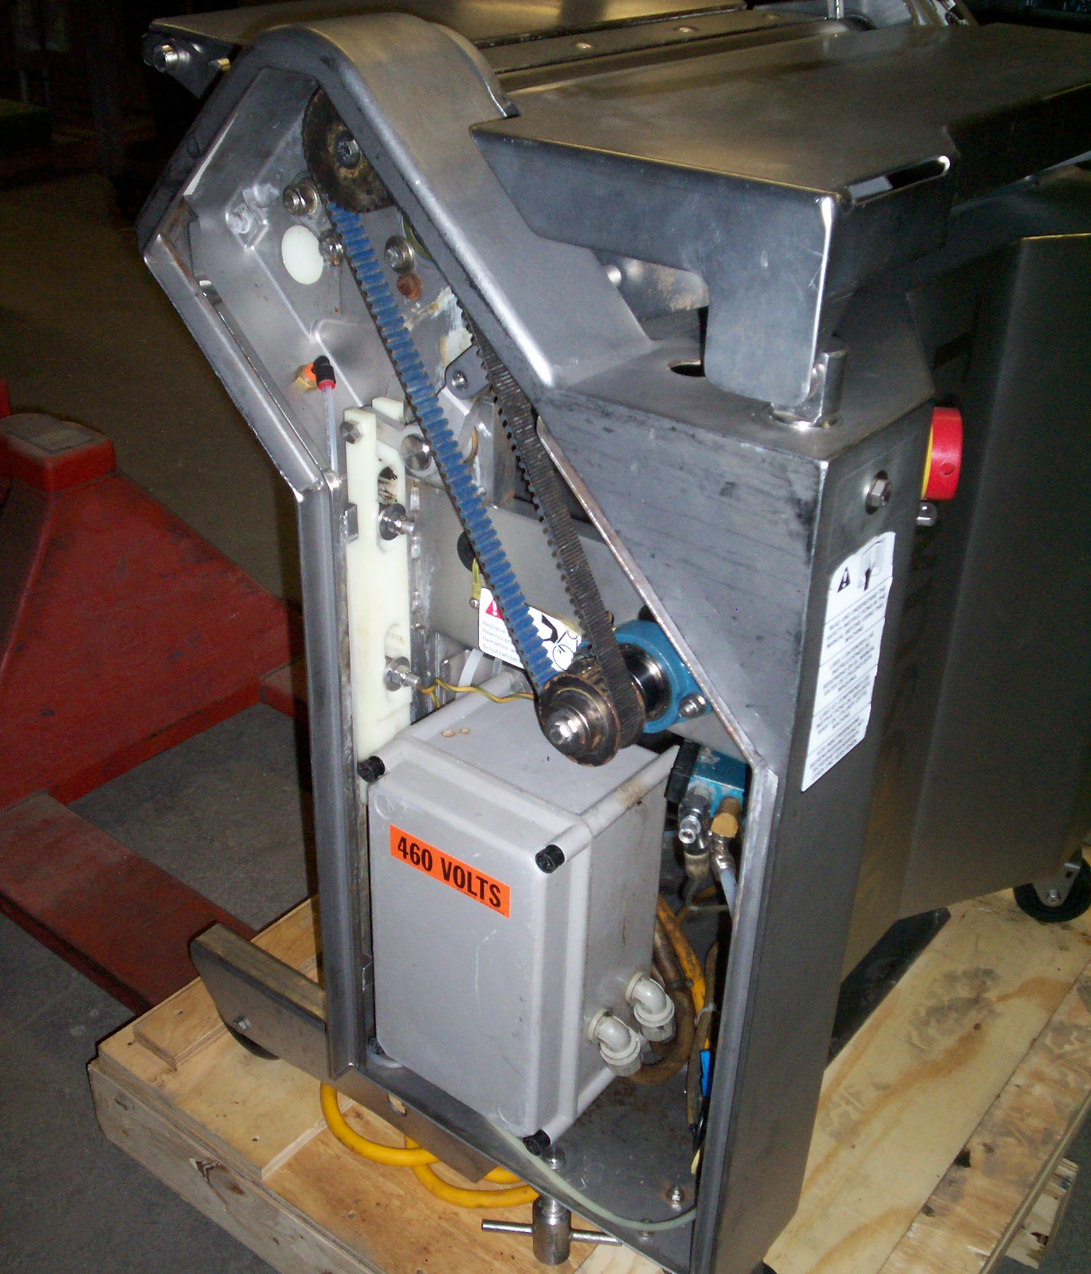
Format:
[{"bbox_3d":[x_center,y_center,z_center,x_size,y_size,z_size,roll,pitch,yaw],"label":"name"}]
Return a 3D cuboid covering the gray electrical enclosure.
[{"bbox_3d":[-0.019,0.213,1.187,0.181,0.288,0.166,22,36,31],"label":"gray electrical enclosure"}]

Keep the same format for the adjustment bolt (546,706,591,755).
[{"bbox_3d":[0.012,0.062,0.986,0.033,0.033,0.019,22,36,31],"label":"adjustment bolt"}]

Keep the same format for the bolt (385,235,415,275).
[{"bbox_3d":[-0.096,-0.251,0.997,0.025,0.025,0.009,22,35,31],"label":"bolt"}]

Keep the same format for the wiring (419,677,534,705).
[{"bbox_3d":[-0.053,0.042,1.159,0.095,0.028,0.030,4,30,4],"label":"wiring"}]

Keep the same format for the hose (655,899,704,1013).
[{"bbox_3d":[0.108,0.252,1.201,0.048,0.095,0.035,22,35,31],"label":"hose"}]

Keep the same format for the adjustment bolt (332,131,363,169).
[{"bbox_3d":[-0.123,-0.301,0.936,0.021,0.021,0.012,22,36,31],"label":"adjustment bolt"}]

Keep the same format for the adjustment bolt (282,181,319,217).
[{"bbox_3d":[-0.166,-0.297,1.025,0.024,0.024,0.018,22,36,31],"label":"adjustment bolt"}]

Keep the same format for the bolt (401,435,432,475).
[{"bbox_3d":[-0.087,-0.124,1.029,0.026,0.026,0.010,22,35,31],"label":"bolt"}]

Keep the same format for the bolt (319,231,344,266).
[{"bbox_3d":[-0.146,-0.265,1.032,0.022,0.022,0.010,22,35,31],"label":"bolt"}]

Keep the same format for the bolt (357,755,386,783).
[{"bbox_3d":[-0.129,0.097,1.116,0.017,0.017,0.014,22,35,31],"label":"bolt"}]

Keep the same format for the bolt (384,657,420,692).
[{"bbox_3d":[-0.102,0.030,1.113,0.024,0.025,0.025,22,36,31],"label":"bolt"}]

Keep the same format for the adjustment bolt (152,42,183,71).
[{"bbox_3d":[-0.274,-0.421,1.098,0.019,0.019,0.013,22,35,31],"label":"adjustment bolt"}]

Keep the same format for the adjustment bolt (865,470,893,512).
[{"bbox_3d":[0.182,-0.078,0.824,0.008,0.022,0.022,22,35,31],"label":"adjustment bolt"}]

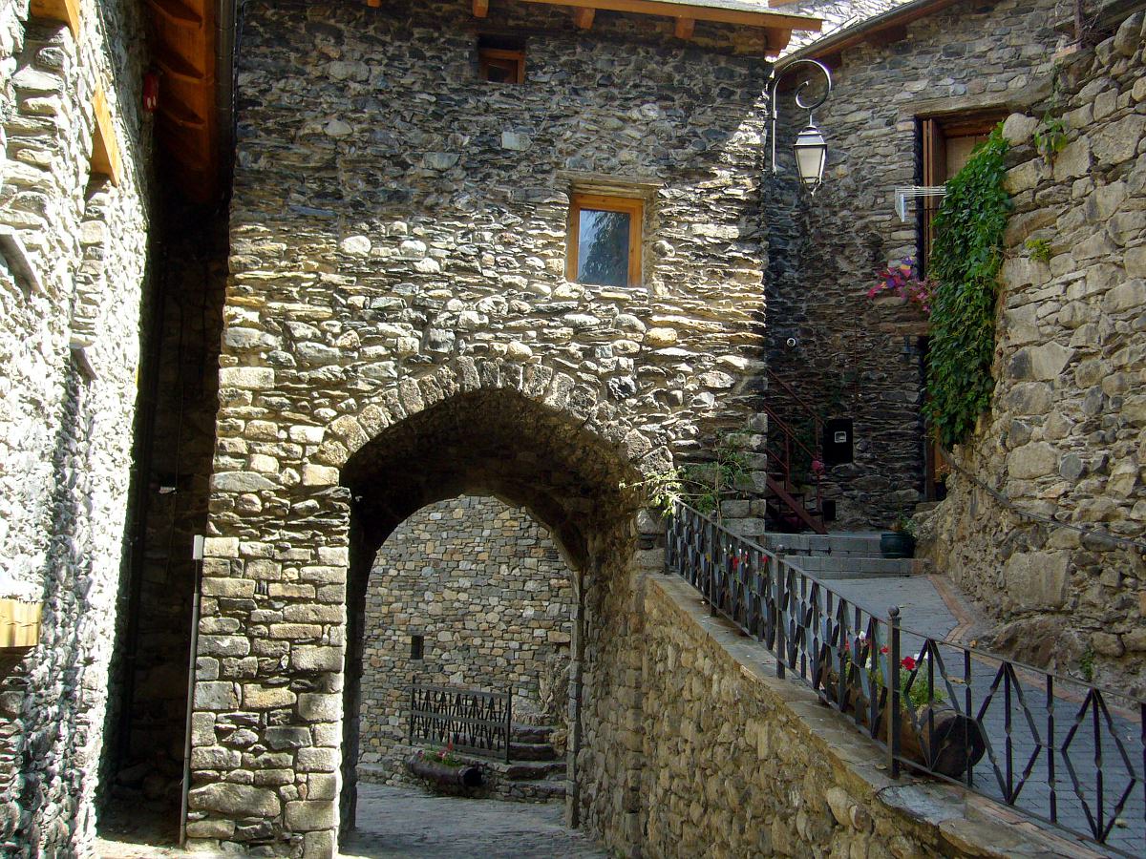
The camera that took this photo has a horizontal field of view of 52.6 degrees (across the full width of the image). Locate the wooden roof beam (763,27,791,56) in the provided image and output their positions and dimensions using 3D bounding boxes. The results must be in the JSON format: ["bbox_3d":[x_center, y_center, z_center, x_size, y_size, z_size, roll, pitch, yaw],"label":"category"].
[{"bbox_3d":[2.297,-4.373,13.052,0.200,0.220,0.360,2,-7,-8],"label":"wooden roof beam"}]

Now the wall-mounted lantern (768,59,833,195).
[{"bbox_3d":[2.621,-3.496,13.360,0.728,1.533,0.380,2,-7,-8],"label":"wall-mounted lantern"}]

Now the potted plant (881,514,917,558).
[{"bbox_3d":[3.373,1.108,12.000,0.365,0.455,0.365,2,-7,-8],"label":"potted plant"}]

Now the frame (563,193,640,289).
[{"bbox_3d":[0.361,-2.096,12.877,0.825,1.026,0.110,2,-7,-8],"label":"frame"}]

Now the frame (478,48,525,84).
[{"bbox_3d":[-0.794,-4.049,12.928,0.503,0.401,0.100,2,-7,-8],"label":"frame"}]

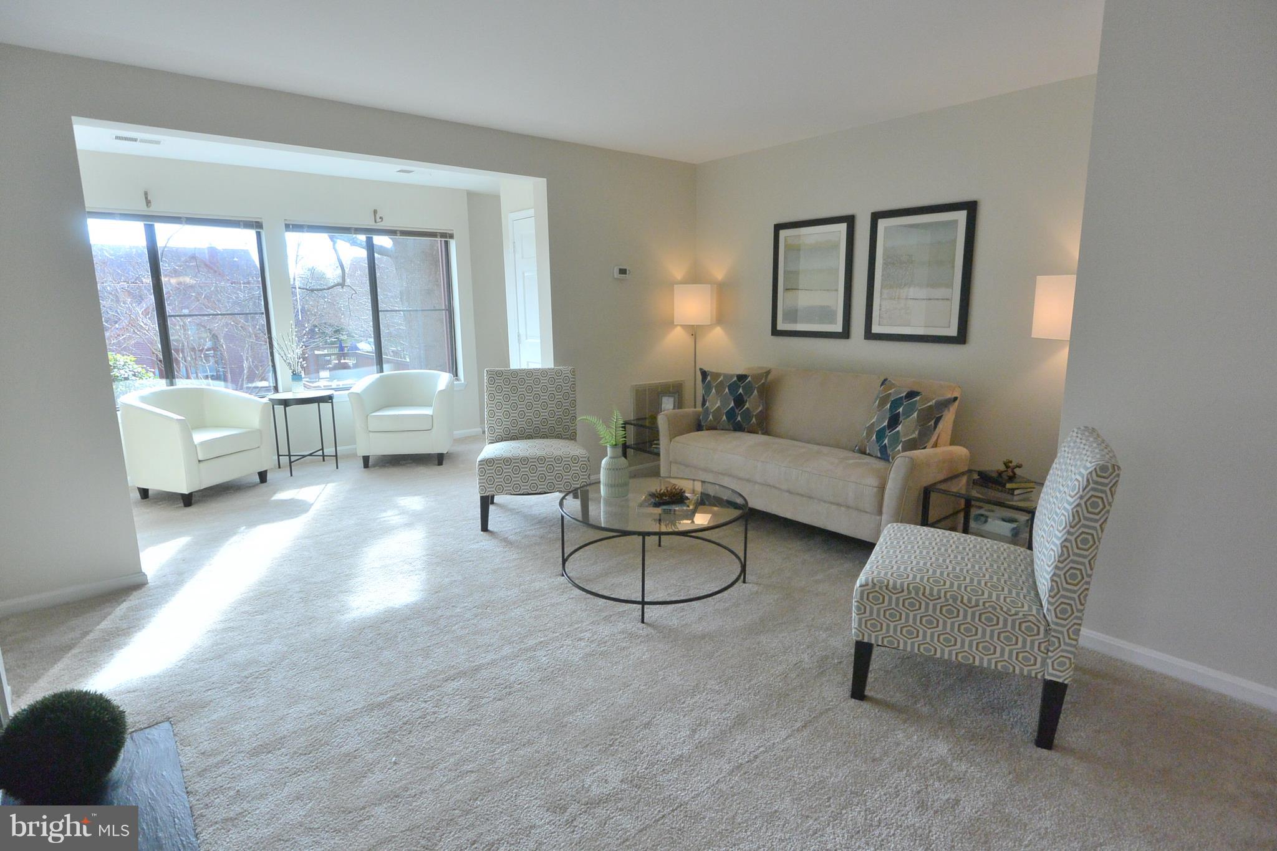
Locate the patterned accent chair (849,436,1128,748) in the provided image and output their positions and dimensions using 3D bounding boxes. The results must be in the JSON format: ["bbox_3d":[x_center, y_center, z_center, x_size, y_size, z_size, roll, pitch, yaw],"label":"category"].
[{"bbox_3d":[1.153,0.461,2.222,0.680,0.890,0.645,5,12,27],"label":"patterned accent chair"}]

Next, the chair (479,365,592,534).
[{"bbox_3d":[-0.679,0.120,4.132,0.652,0.905,0.680,-3,11,-8],"label":"chair"}]

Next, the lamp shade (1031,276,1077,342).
[{"bbox_3d":[2.079,-0.560,3.012,0.270,0.295,0.270,-4,11,-16],"label":"lamp shade"}]

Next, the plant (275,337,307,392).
[{"bbox_3d":[-2.858,-0.506,5.299,0.250,0.507,0.220,-10,14,-39],"label":"plant"}]

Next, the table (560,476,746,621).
[{"bbox_3d":[0.070,0.560,3.093,0.895,0.400,0.895,-1,11,0],"label":"table"}]

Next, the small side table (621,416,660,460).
[{"bbox_3d":[0.222,0.197,4.868,0.470,0.447,0.480,-10,14,-39],"label":"small side table"}]

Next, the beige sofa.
[{"bbox_3d":[1.028,0.139,4.042,0.860,0.845,1.810,-10,14,-39],"label":"beige sofa"}]

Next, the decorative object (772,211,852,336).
[{"bbox_3d":[1.206,-1.031,4.517,0.030,0.811,0.658,-10,14,-39],"label":"decorative object"}]

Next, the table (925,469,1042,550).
[{"bbox_3d":[1.715,0.515,3.078,0.470,0.447,0.485,-10,14,-39],"label":"table"}]

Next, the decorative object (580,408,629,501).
[{"bbox_3d":[-0.171,0.135,3.205,0.243,0.434,0.190,-1,11,-2],"label":"decorative object"}]

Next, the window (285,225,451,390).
[{"bbox_3d":[-2.447,-1.113,6.064,1.500,1.480,0.100,-10,14,-39],"label":"window"}]

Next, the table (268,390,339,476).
[{"bbox_3d":[-2.812,0.054,5.378,0.505,0.635,0.505,-10,14,-39],"label":"table"}]

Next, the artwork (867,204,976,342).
[{"bbox_3d":[1.716,-0.925,3.951,0.035,0.815,0.655,-10,14,-39],"label":"artwork"}]

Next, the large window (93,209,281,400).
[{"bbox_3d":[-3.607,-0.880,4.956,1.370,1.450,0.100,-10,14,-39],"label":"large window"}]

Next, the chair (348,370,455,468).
[{"bbox_3d":[-2.029,-0.074,5.678,0.750,0.730,0.680,-2,11,-4],"label":"chair"}]

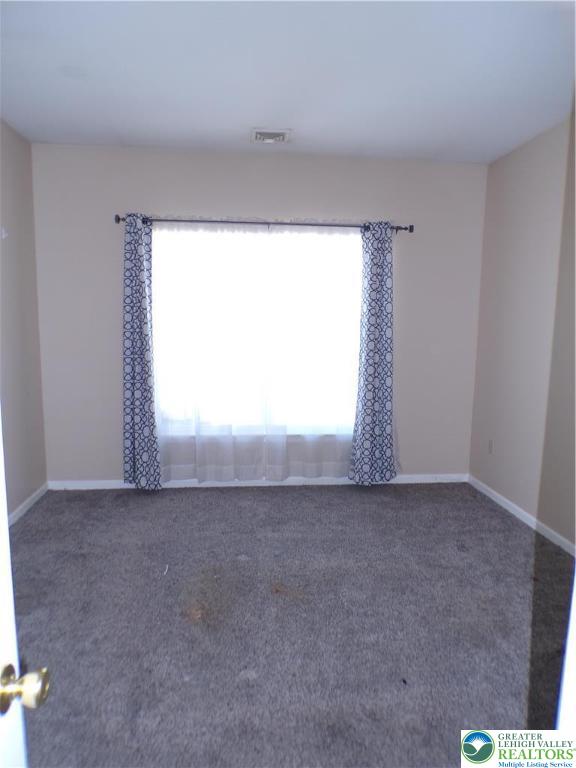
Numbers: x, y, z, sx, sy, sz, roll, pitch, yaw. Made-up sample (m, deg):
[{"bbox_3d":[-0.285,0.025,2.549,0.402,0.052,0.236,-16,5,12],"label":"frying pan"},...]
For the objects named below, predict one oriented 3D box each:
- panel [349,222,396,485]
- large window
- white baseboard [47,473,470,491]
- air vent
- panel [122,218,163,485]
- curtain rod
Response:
[{"bbox_3d":[0.696,-0.205,4.331,0.340,2.125,0.120,0,7,-6],"label":"panel"},{"bbox_3d":[-0.233,-0.396,4.326,1.700,1.660,0.100,0,7,-6],"label":"large window"},{"bbox_3d":[-0.176,0.822,4.463,3.541,0.070,0.018,0,7,-6],"label":"white baseboard"},{"bbox_3d":[-0.119,-1.719,3.732,0.290,0.030,0.310,0,7,-6],"label":"air vent"},{"bbox_3d":[-1.125,-0.206,4.152,0.260,2.145,0.120,0,7,-6],"label":"panel"},{"bbox_3d":[-0.151,-1.230,4.112,2.310,0.070,0.090,0,7,-6],"label":"curtain rod"}]

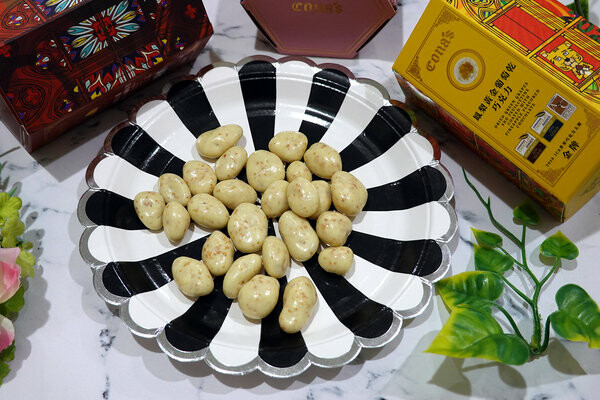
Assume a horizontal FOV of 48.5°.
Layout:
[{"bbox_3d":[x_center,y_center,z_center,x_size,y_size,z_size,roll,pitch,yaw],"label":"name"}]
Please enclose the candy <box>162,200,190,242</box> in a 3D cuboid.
[{"bbox_3d":[-0.072,0.012,0.387,0.015,0.014,0.026,-3,58,-3],"label":"candy"}]

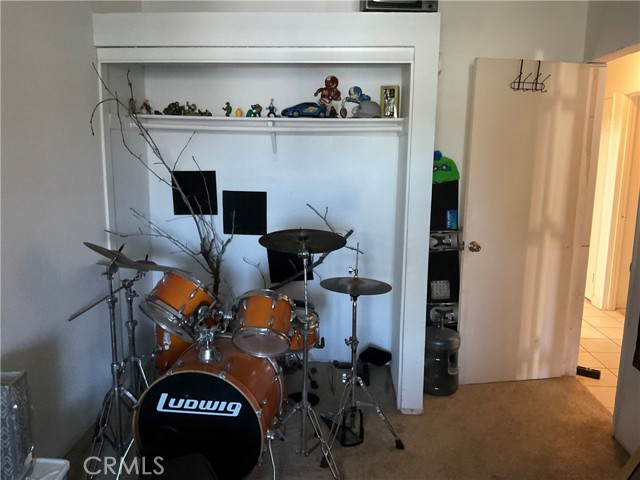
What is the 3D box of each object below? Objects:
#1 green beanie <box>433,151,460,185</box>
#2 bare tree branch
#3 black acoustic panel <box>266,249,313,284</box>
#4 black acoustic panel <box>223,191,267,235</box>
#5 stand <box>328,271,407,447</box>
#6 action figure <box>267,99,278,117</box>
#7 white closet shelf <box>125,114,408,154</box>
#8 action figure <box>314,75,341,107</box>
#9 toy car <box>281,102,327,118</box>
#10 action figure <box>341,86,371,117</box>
[{"bbox_3d":[0.779,-0.469,3.496,0.250,0.215,0.130,1,9,4],"label":"green beanie"},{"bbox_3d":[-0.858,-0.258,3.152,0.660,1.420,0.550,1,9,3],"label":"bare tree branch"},{"bbox_3d":[-0.202,0.139,3.723,0.302,0.302,0.025,-5,9,4],"label":"black acoustic panel"},{"bbox_3d":[-0.516,-0.187,3.688,0.302,0.300,0.025,1,9,3],"label":"black acoustic panel"},{"bbox_3d":[0.209,0.574,2.719,0.440,0.950,0.460,1,9,3],"label":"stand"},{"bbox_3d":[-0.298,-0.827,3.363,0.077,0.125,0.050,1,9,3],"label":"action figure"},{"bbox_3d":[-0.341,-0.664,3.421,1.700,0.225,0.380,1,9,3],"label":"white closet shelf"},{"bbox_3d":[0.050,-0.898,3.373,0.172,0.270,0.100,3,10,15],"label":"action figure"},{"bbox_3d":[-0.094,-0.814,3.364,0.300,0.100,0.125,0,9,-7],"label":"toy car"},{"bbox_3d":[0.235,-0.858,3.358,0.200,0.200,0.110,6,10,28],"label":"action figure"}]

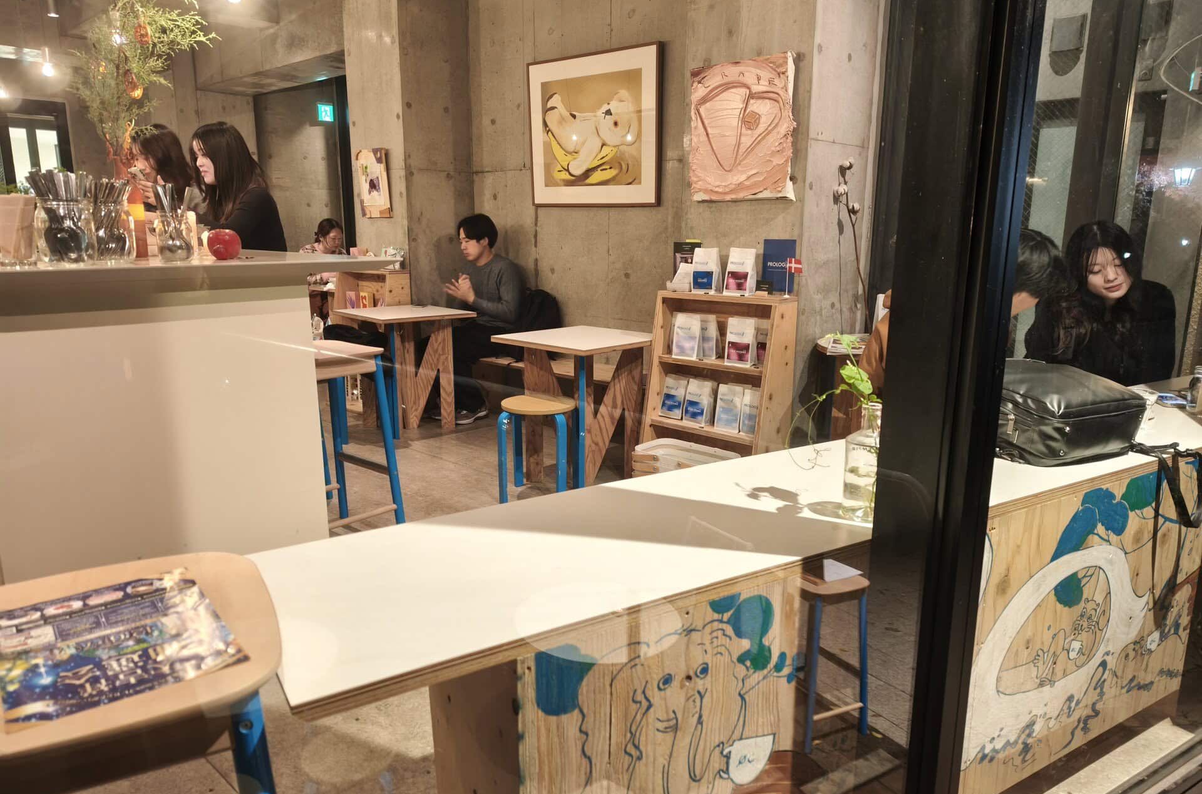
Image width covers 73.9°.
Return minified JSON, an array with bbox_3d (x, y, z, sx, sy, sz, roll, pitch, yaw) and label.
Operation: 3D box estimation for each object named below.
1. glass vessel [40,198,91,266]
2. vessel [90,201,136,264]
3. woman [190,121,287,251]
[{"bbox_3d":[-1.199,-0.370,1.790,0.112,0.142,0.112,11,16,41],"label":"glass vessel"},{"bbox_3d":[-1.159,-0.389,1.890,0.106,0.142,0.106,11,16,41],"label":"vessel"},{"bbox_3d":[-1.447,-0.442,3.179,0.650,1.250,0.470,-9,15,-37],"label":"woman"}]

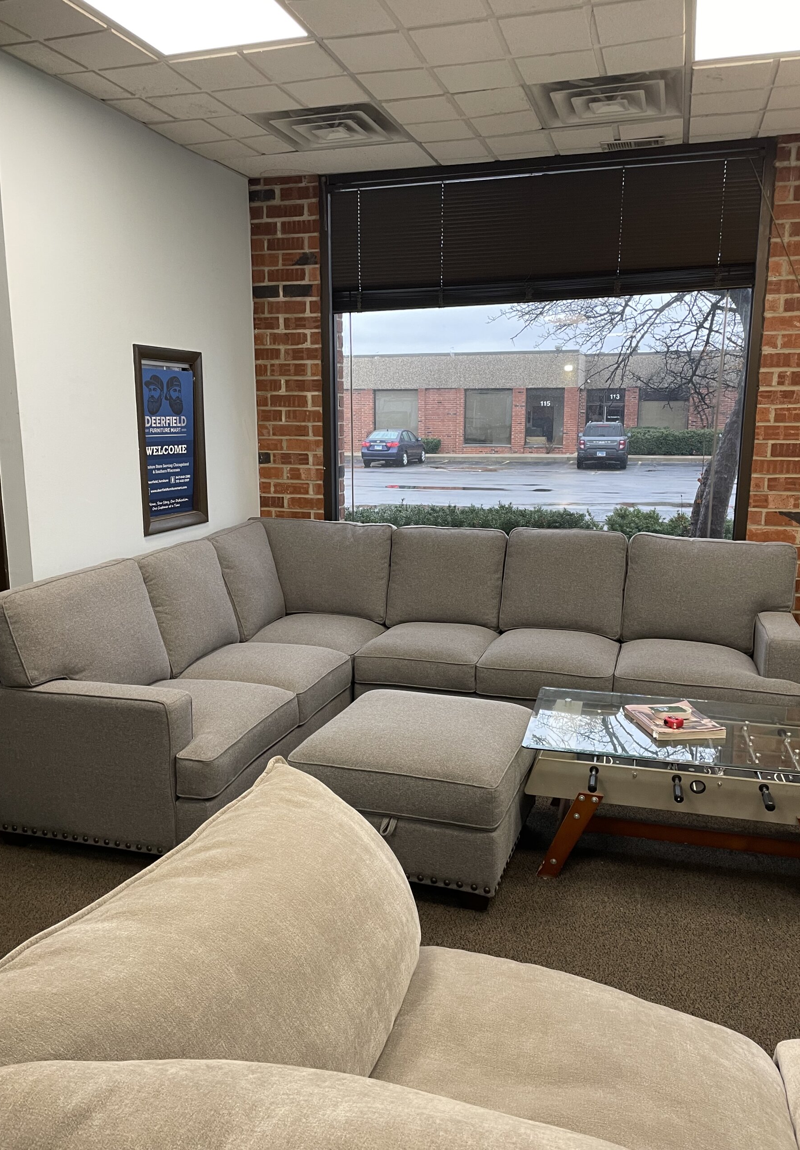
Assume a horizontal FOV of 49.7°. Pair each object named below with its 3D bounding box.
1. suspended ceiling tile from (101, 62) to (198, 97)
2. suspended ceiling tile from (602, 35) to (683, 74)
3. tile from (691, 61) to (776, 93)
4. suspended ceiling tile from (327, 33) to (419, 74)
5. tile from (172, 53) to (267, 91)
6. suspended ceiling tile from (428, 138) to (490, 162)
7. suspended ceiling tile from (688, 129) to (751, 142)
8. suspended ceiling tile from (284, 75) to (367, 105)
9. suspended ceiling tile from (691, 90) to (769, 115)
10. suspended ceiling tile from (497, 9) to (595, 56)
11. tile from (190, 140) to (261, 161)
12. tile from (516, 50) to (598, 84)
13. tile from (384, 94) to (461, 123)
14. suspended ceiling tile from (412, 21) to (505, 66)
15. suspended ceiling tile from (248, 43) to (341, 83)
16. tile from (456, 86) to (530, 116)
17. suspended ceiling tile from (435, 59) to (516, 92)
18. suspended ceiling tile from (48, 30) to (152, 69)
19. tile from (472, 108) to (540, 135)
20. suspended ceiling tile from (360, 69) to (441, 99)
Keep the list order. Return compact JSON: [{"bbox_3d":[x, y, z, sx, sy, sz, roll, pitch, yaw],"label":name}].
[{"bbox_3d":[-0.962,-1.916,3.339,0.280,0.020,0.288,4,12,17],"label":"suspended ceiling tile"},{"bbox_3d":[0.878,-1.865,3.090,0.280,0.020,0.287,3,12,17],"label":"suspended ceiling tile"},{"bbox_3d":[1.267,-1.902,3.300,0.280,0.020,0.288,4,12,17],"label":"tile"},{"bbox_3d":[-0.086,-1.861,3.068,0.280,0.020,0.287,3,12,17],"label":"suspended ceiling tile"},{"bbox_3d":[-0.675,-1.900,3.261,0.280,0.020,0.288,4,12,17],"label":"tile"},{"bbox_3d":[0.282,-2.091,4.221,0.280,0.020,0.287,3,12,17],"label":"suspended ceiling tile"},{"bbox_3d":[1.490,-2.051,4.026,0.280,0.020,0.101,3,12,17],"label":"suspended ceiling tile"},{"bbox_3d":[-0.287,-1.936,3.441,0.280,0.020,0.287,3,12,17],"label":"suspended ceiling tile"},{"bbox_3d":[1.348,-1.961,3.574,0.280,0.020,0.287,3,12,17],"label":"suspended ceiling tile"},{"bbox_3d":[0.497,-1.829,2.917,0.280,0.020,0.288,4,12,17],"label":"suspended ceiling tile"},{"bbox_3d":[-0.860,-2.096,4.258,0.280,0.020,0.288,4,12,17],"label":"tile"},{"bbox_3d":[0.587,-1.883,3.178,0.280,0.020,0.287,3,12,17],"label":"tile"},{"bbox_3d":[0.100,-1.975,3.652,0.280,0.020,0.288,4,12,17],"label":"tile"},{"bbox_3d":[0.204,-1.847,3.005,0.280,0.020,0.288,4,12,17],"label":"suspended ceiling tile"},{"bbox_3d":[-0.384,-1.882,3.174,0.280,0.020,0.288,4,12,17],"label":"suspended ceiling tile"},{"bbox_3d":[0.389,-1.958,3.570,0.280,0.020,0.288,4,12,17],"label":"tile"},{"bbox_3d":[0.295,-1.901,3.266,0.280,0.020,0.287,3,12,17],"label":"suspended ceiling tile"},{"bbox_3d":[-1.049,-1.858,3.045,0.280,0.020,0.287,3,12,17],"label":"suspended ceiling tile"},{"bbox_3d":[0.475,-2.007,3.822,0.280,0.020,0.288,4,12,17],"label":"tile"},{"bbox_3d":[0.004,-1.918,3.354,0.280,0.020,0.287,3,12,17],"label":"suspended ceiling tile"}]

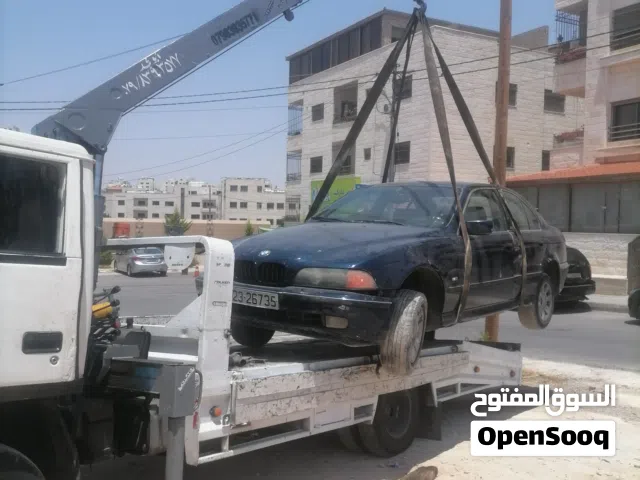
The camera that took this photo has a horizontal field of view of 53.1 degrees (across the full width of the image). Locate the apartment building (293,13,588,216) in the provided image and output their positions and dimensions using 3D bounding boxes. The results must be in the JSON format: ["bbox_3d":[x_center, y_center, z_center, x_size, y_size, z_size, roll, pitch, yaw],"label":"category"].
[{"bbox_3d":[6.376,-5.591,38.829,11.360,12.200,14.960,0,2,-29],"label":"apartment building"}]

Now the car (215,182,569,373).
[{"bbox_3d":[1.033,0.167,6.407,1.840,1.500,4.770,5,4,39],"label":"car"}]

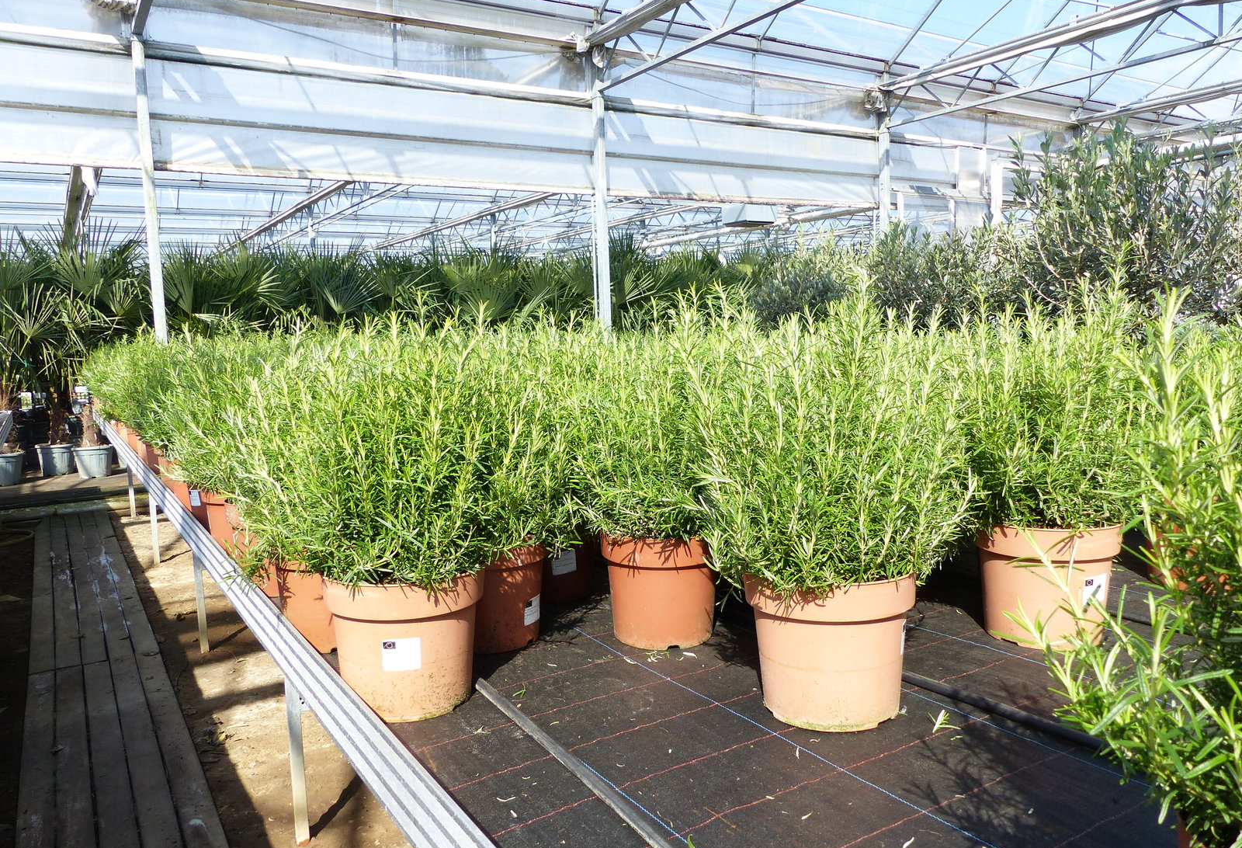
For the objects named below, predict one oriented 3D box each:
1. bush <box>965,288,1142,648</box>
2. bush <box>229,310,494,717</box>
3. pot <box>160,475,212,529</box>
[{"bbox_3d":[0.810,0.073,1.685,0.340,0.646,0.340,-2,6,0],"label":"bush"},{"bbox_3d":[-0.410,0.153,1.490,0.420,0.628,0.400,-2,6,0],"label":"bush"},{"bbox_3d":[-1.526,0.244,3.216,0.225,0.202,0.225,-2,6,0],"label":"pot"}]

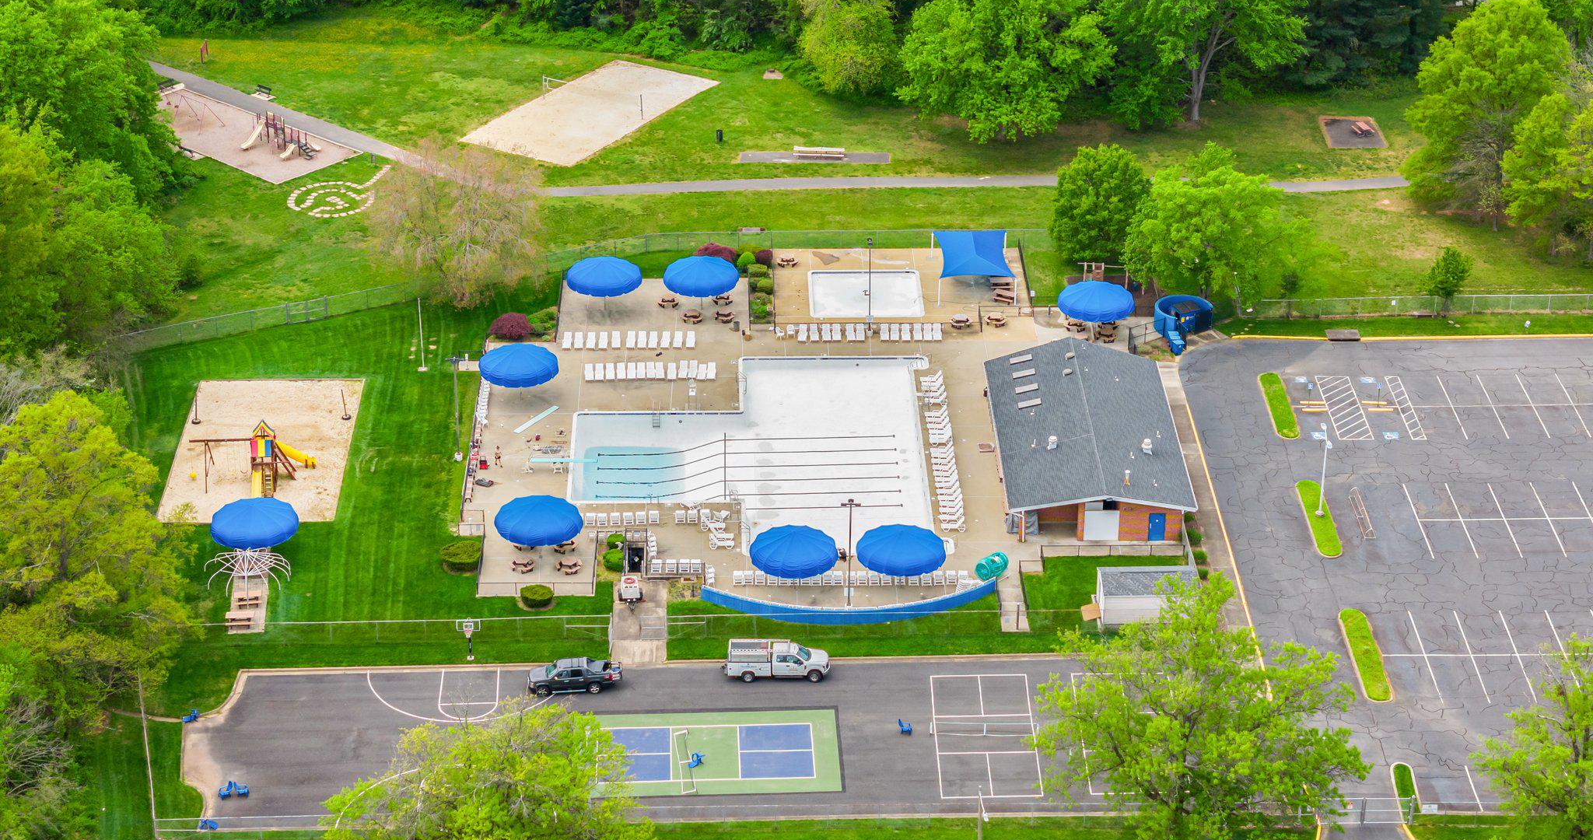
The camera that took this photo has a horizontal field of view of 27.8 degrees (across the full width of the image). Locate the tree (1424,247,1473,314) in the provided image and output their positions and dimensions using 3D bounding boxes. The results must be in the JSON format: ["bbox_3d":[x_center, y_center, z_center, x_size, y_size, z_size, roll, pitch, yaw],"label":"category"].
[{"bbox_3d":[51.531,-10.942,253.927,3.900,5.700,3.700,0,28,0],"label":"tree"}]

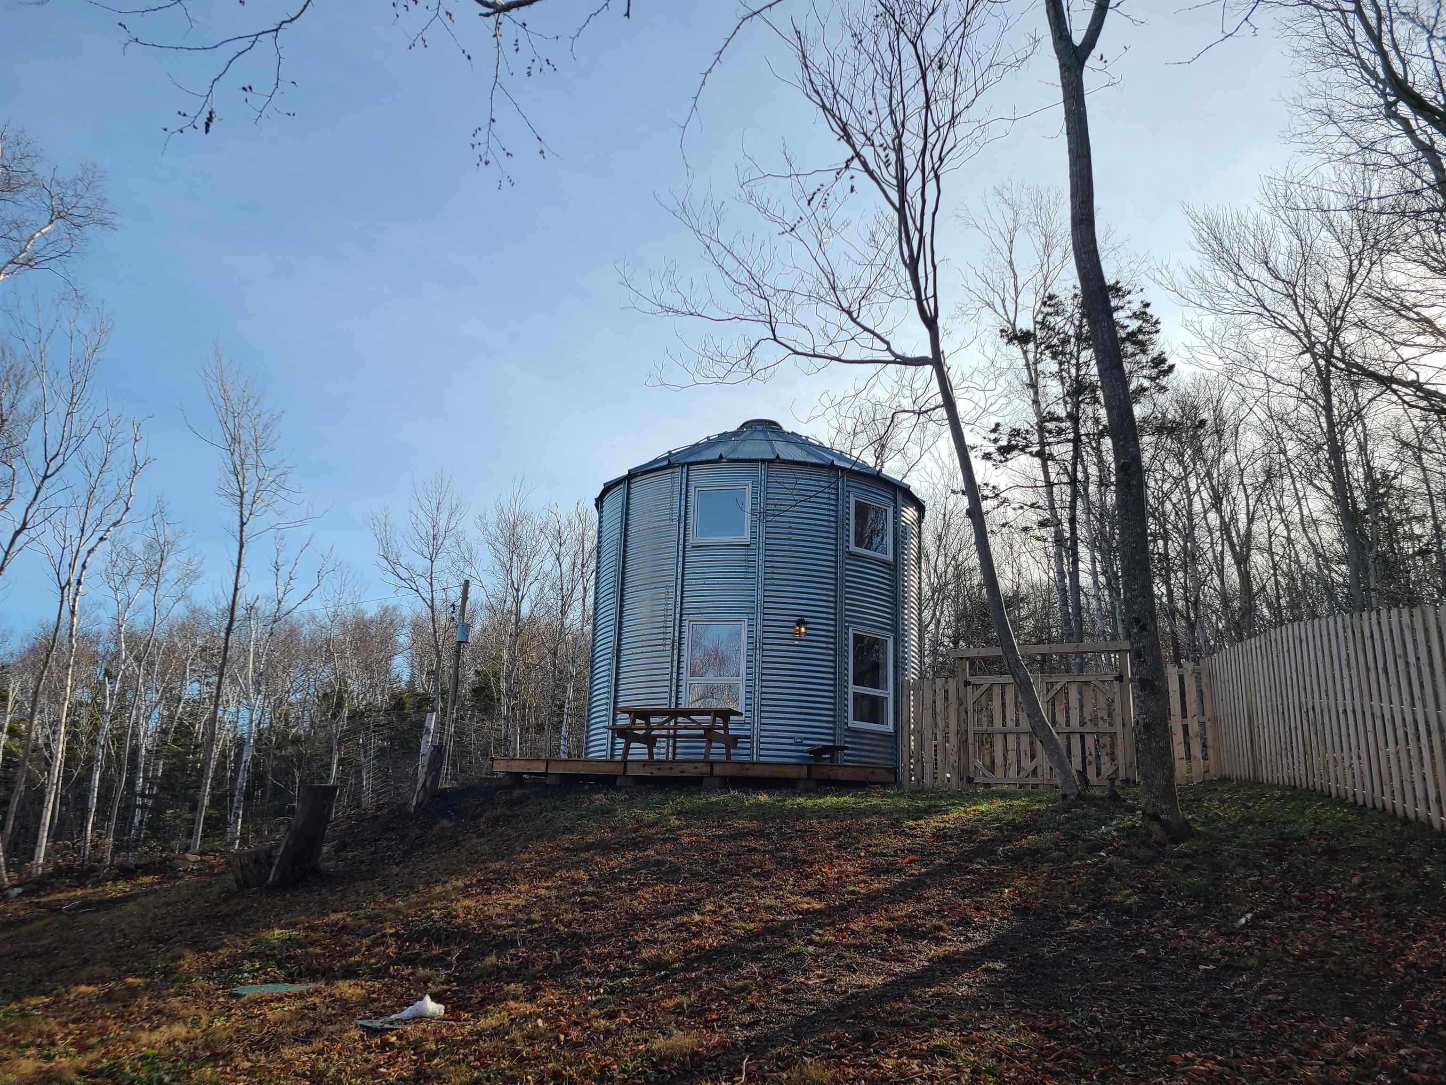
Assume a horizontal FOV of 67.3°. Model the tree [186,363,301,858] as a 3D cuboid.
[{"bbox_3d":[-10.039,0.928,22.011,2.700,10.300,2.600,8,-15,-24],"label":"tree"}]

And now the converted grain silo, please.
[{"bbox_3d":[0.688,1.154,21.607,6.600,7.350,6.600,3,-14,-3],"label":"converted grain silo"}]

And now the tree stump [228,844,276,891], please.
[{"bbox_3d":[-6.018,4.138,13.869,0.600,0.550,0.600,7,-15,-21],"label":"tree stump"}]

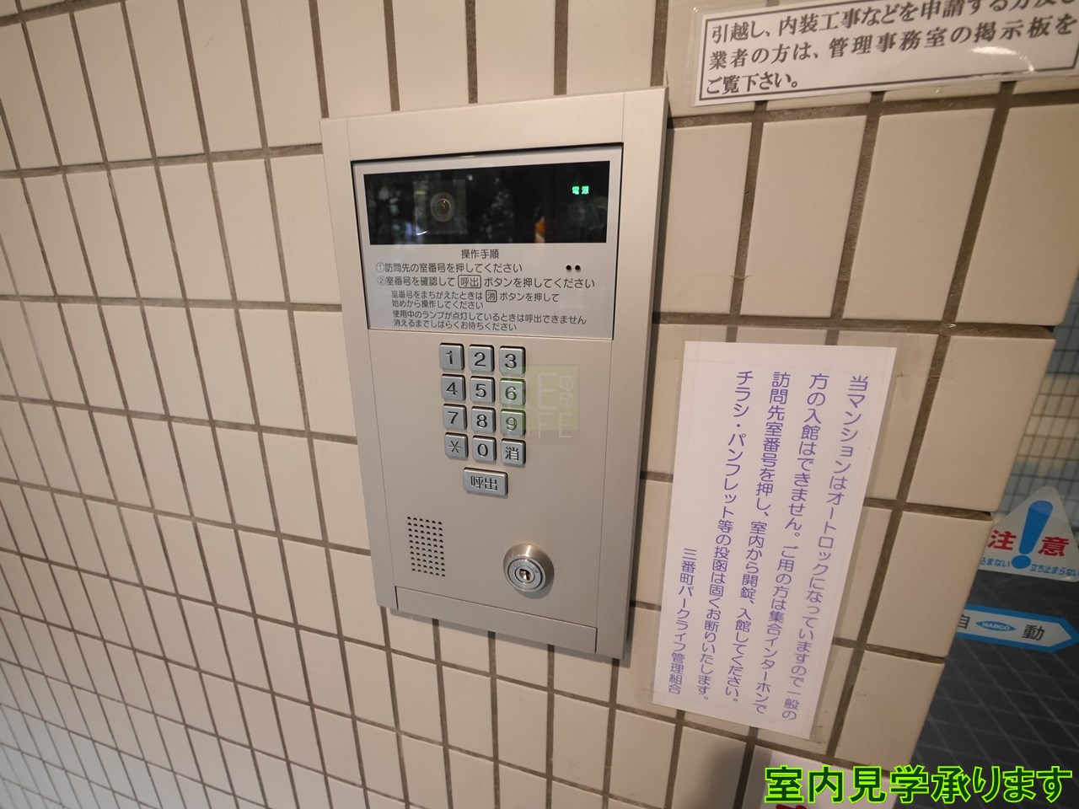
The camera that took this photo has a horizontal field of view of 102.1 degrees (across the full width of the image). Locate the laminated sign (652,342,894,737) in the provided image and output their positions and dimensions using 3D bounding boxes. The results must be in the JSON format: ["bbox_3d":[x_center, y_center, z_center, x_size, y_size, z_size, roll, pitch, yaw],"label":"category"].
[{"bbox_3d":[0.136,0.099,0.277,0.106,0.275,0.002,5,17,15],"label":"laminated sign"}]

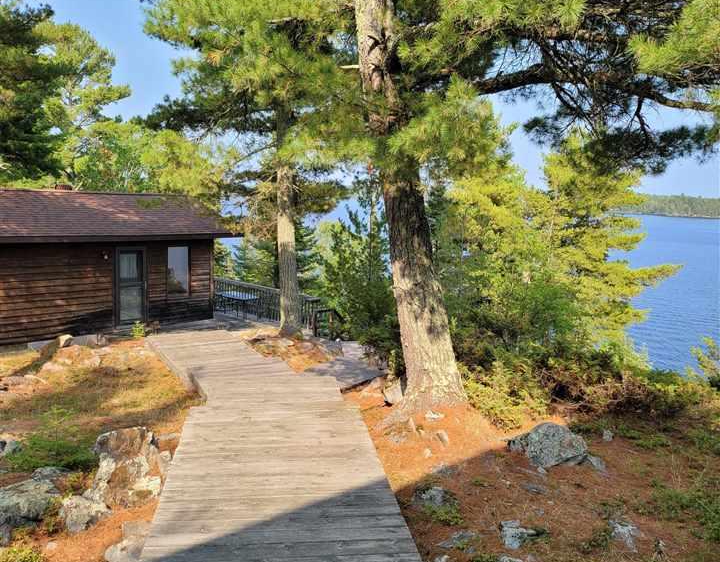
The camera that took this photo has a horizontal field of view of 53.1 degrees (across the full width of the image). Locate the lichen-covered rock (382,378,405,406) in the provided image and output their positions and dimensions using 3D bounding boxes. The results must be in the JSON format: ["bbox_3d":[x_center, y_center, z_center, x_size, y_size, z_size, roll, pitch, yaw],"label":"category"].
[{"bbox_3d":[0.330,1.057,6.900,0.230,0.230,0.240,2,7,3],"label":"lichen-covered rock"}]

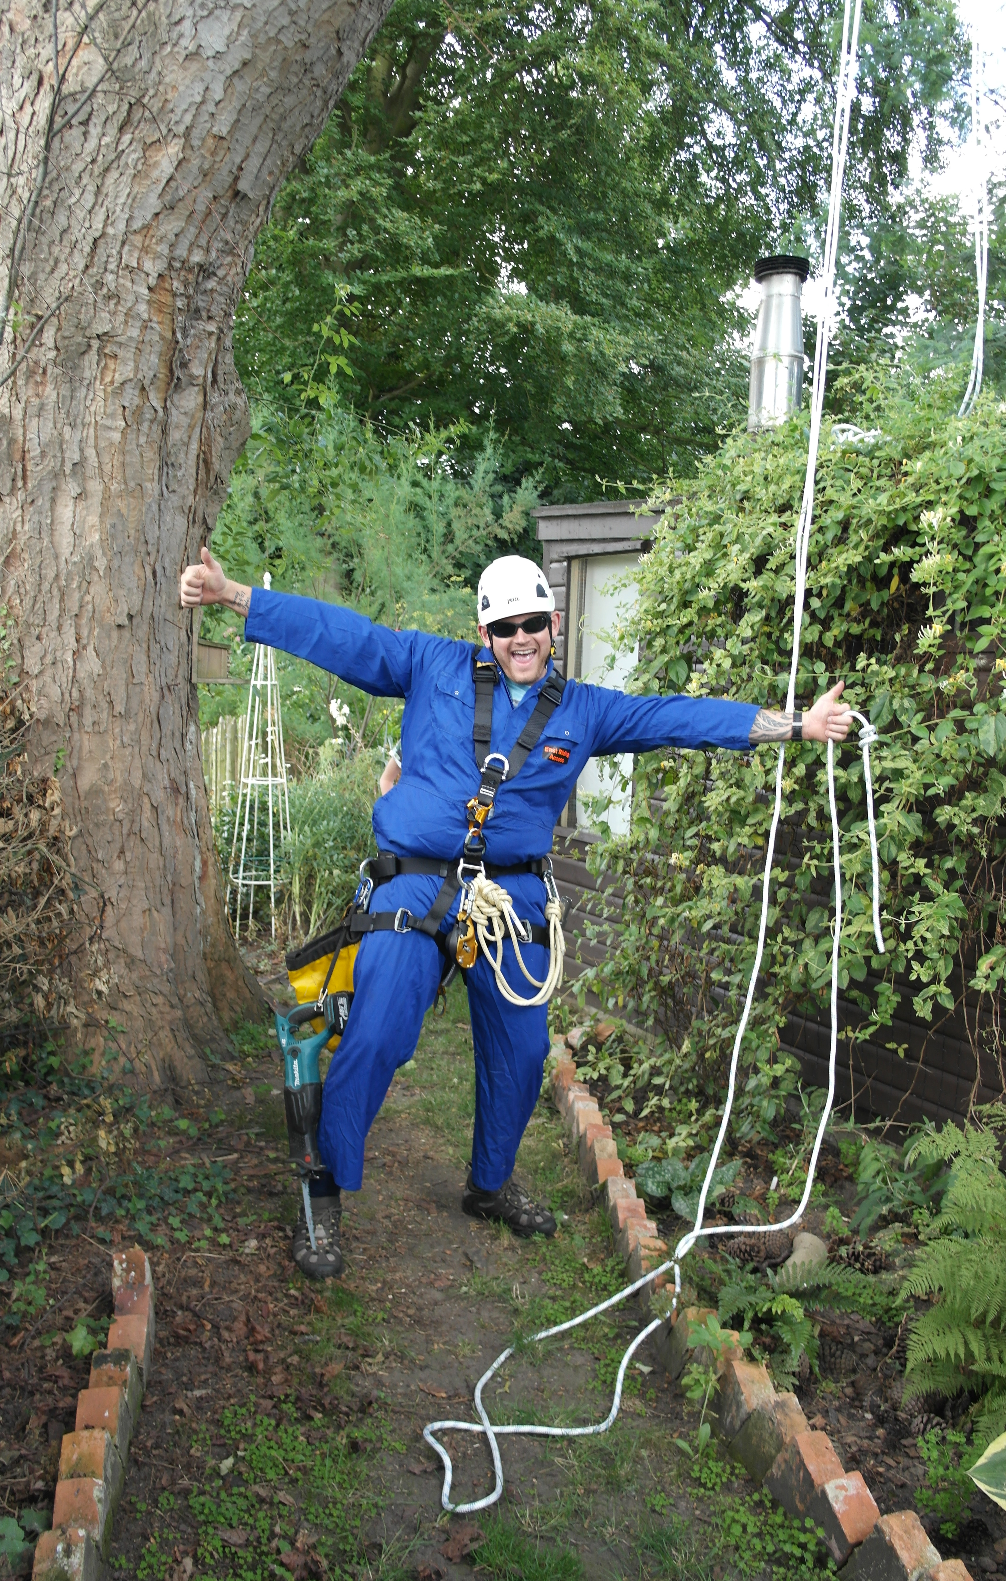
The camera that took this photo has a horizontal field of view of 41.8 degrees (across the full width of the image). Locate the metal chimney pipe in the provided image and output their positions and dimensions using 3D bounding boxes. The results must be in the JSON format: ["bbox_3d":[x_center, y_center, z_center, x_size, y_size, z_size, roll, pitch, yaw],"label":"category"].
[{"bbox_3d":[1.067,-1.705,5.100,0.210,0.740,0.210,2,5,0],"label":"metal chimney pipe"}]

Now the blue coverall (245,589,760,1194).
[{"bbox_3d":[-0.021,0.243,3.321,1.320,1.460,0.520,2,5,0],"label":"blue coverall"}]

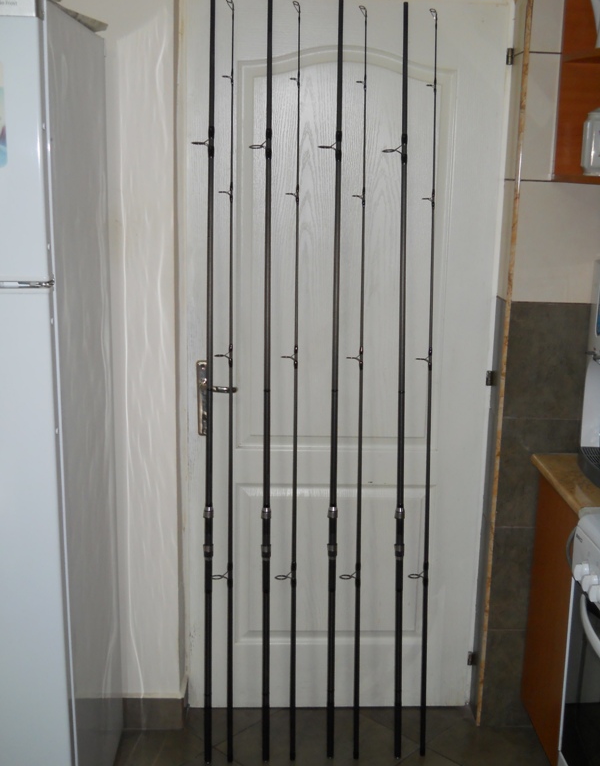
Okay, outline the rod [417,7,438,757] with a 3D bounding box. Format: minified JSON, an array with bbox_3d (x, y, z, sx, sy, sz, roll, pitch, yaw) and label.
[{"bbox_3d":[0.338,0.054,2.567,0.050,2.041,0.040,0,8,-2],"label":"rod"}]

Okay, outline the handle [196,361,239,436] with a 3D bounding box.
[{"bbox_3d":[-0.227,0.048,2.623,0.118,0.220,0.060,1,13,-2],"label":"handle"}]

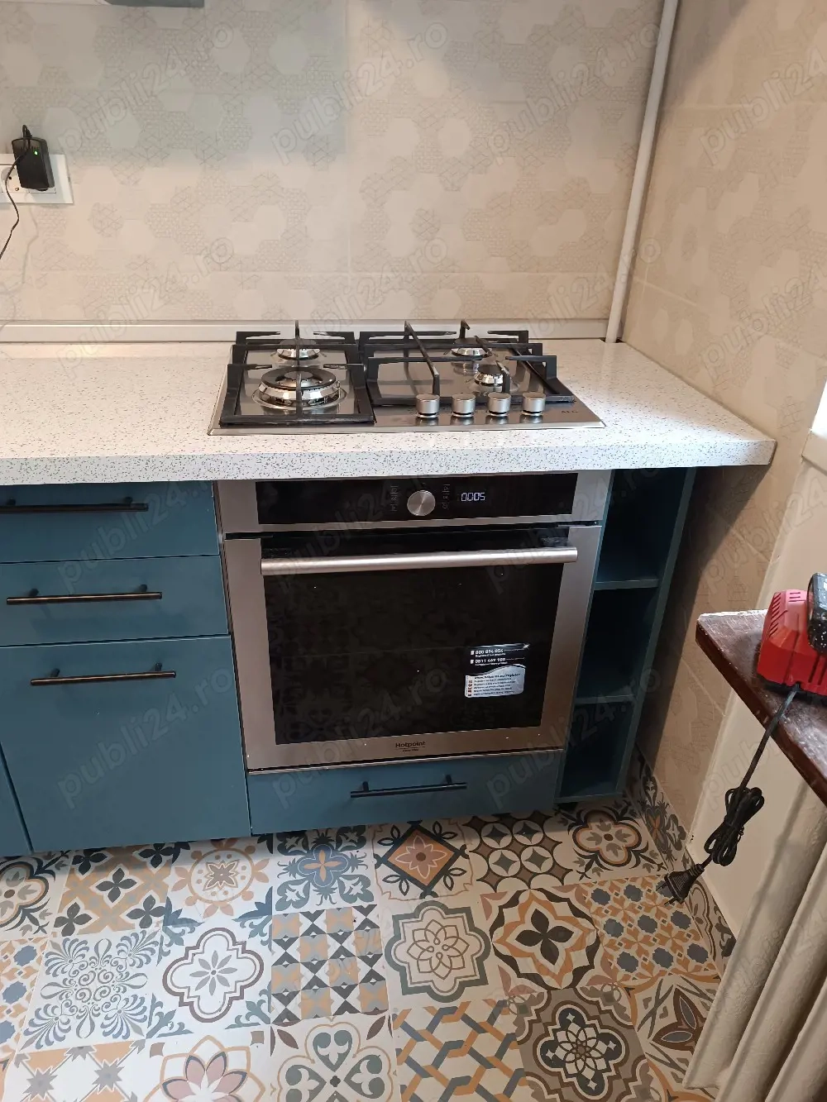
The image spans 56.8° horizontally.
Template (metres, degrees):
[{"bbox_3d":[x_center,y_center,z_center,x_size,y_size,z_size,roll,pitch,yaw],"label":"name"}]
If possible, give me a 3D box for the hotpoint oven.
[{"bbox_3d":[-0.028,0.024,1.490,0.595,0.595,0.570,-2,30,-7],"label":"hotpoint oven"}]

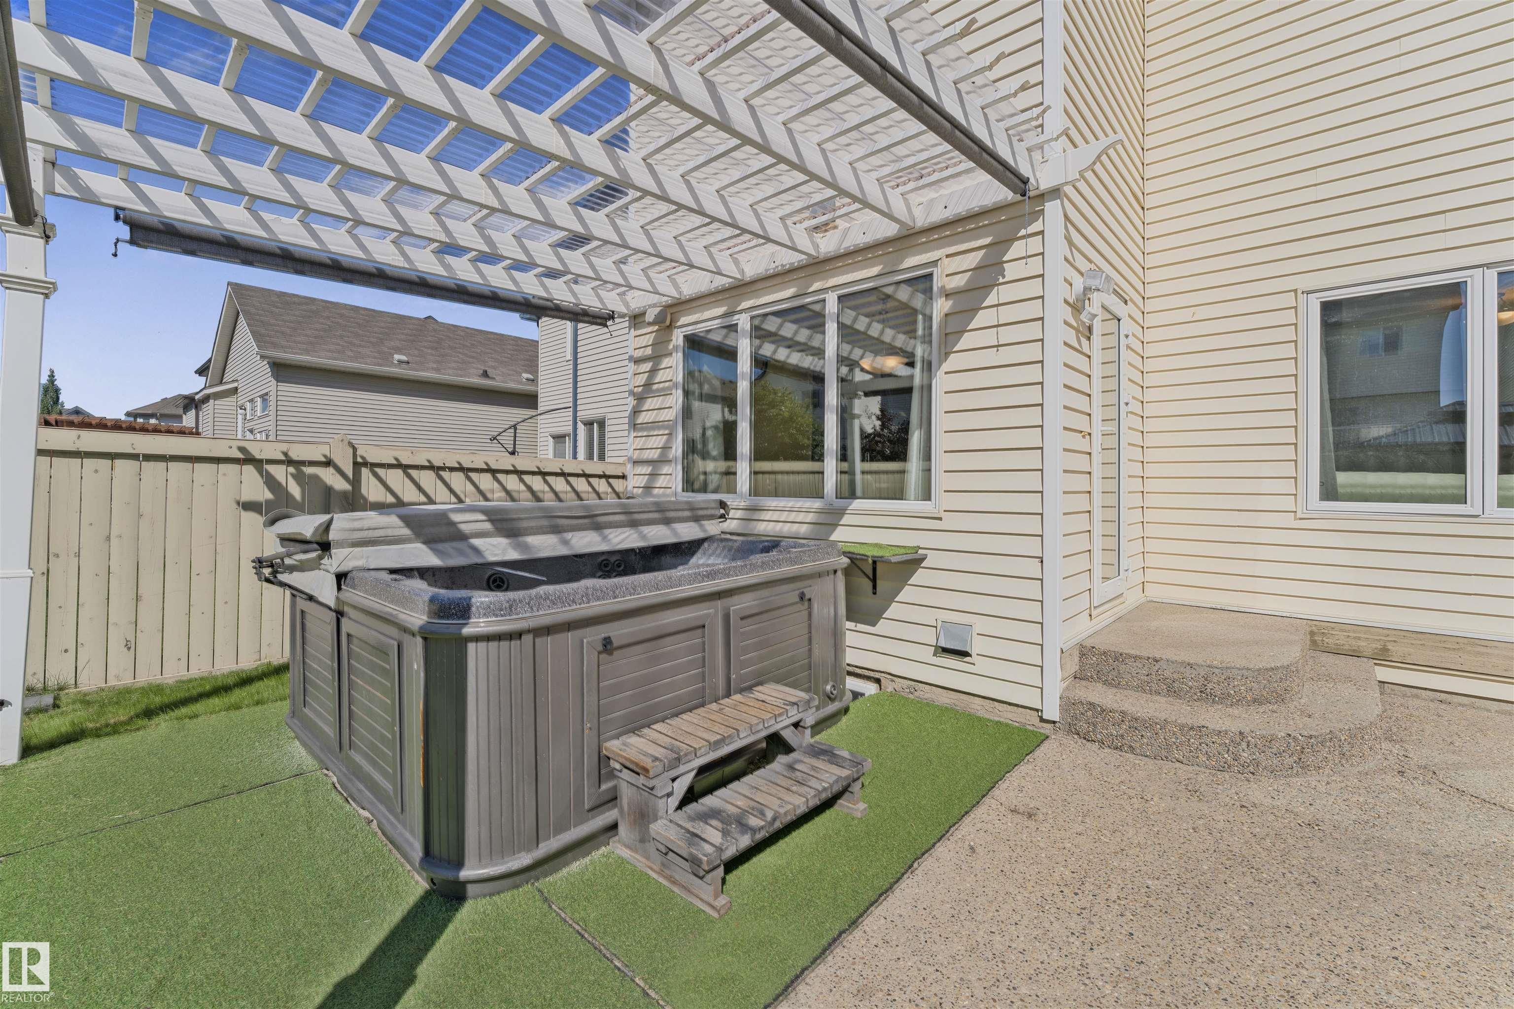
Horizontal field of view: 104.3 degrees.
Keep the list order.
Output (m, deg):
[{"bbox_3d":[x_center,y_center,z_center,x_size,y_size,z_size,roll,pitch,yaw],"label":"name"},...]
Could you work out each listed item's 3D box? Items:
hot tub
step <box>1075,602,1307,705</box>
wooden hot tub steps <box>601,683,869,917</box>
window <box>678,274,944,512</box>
[{"bbox_3d":[-0.996,0.666,3.289,2.250,1.070,2.240,2,3,42],"label":"hot tub"},{"bbox_3d":[2.822,0.921,3.749,0.990,0.200,1.660,2,3,42],"label":"step"},{"bbox_3d":[-0.059,0.998,2.149,0.538,0.396,0.853,2,3,41],"label":"wooden hot tub steps"},{"bbox_3d":[0.193,-0.724,4.340,2.390,1.480,0.100,2,3,42],"label":"window"}]

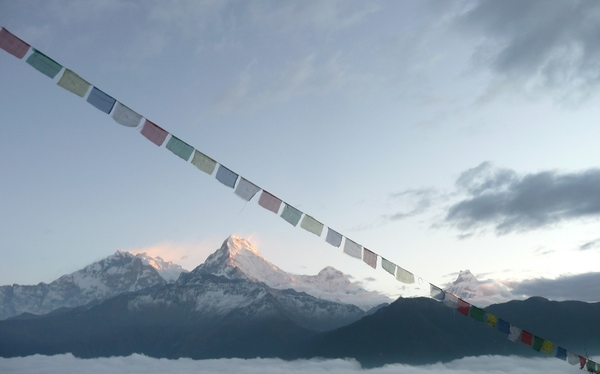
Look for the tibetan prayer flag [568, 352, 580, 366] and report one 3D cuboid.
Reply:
[{"bbox_3d":[3.988,2.514,7.079,0.244,0.159,0.025,26,-32,-24],"label":"tibetan prayer flag"}]

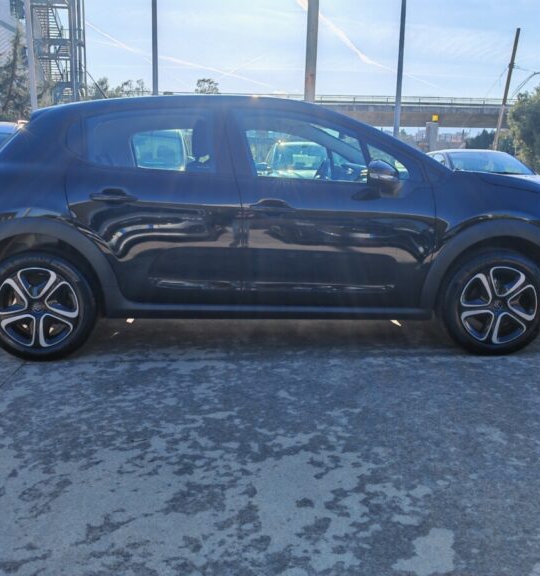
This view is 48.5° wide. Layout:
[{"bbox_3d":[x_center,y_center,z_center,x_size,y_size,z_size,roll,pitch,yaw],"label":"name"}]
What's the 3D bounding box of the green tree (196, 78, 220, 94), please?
[{"bbox_3d":[-6.565,-16.716,62.977,4.200,10.130,4.200,0,11,-6],"label":"green tree"}]

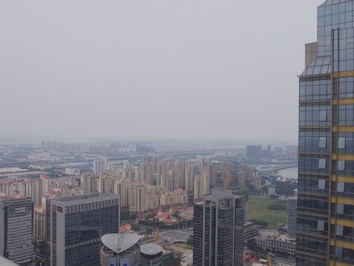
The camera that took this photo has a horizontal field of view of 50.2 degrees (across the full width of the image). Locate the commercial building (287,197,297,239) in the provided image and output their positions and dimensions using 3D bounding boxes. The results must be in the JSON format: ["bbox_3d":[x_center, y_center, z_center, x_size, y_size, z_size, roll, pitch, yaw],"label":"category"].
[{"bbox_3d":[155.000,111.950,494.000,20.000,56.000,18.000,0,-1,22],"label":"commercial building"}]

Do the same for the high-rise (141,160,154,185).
[{"bbox_3d":[-84.000,117.590,1085.000,30.000,75.000,16.000,1,-1,-41],"label":"high-rise"}]

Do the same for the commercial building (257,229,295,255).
[{"bbox_3d":[134.000,144.180,490.000,52.000,15.500,42.000,0,-1,22],"label":"commercial building"}]

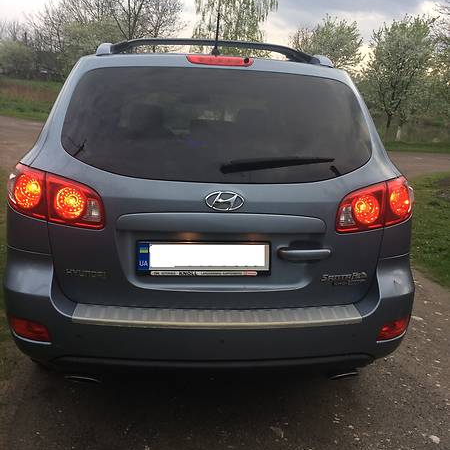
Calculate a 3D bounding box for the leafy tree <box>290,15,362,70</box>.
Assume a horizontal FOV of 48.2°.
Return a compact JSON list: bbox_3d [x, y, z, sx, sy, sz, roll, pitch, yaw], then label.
[{"bbox_3d":[3.531,-5.253,17.923,3.000,4.200,3.000,1,15,-6],"label":"leafy tree"}]

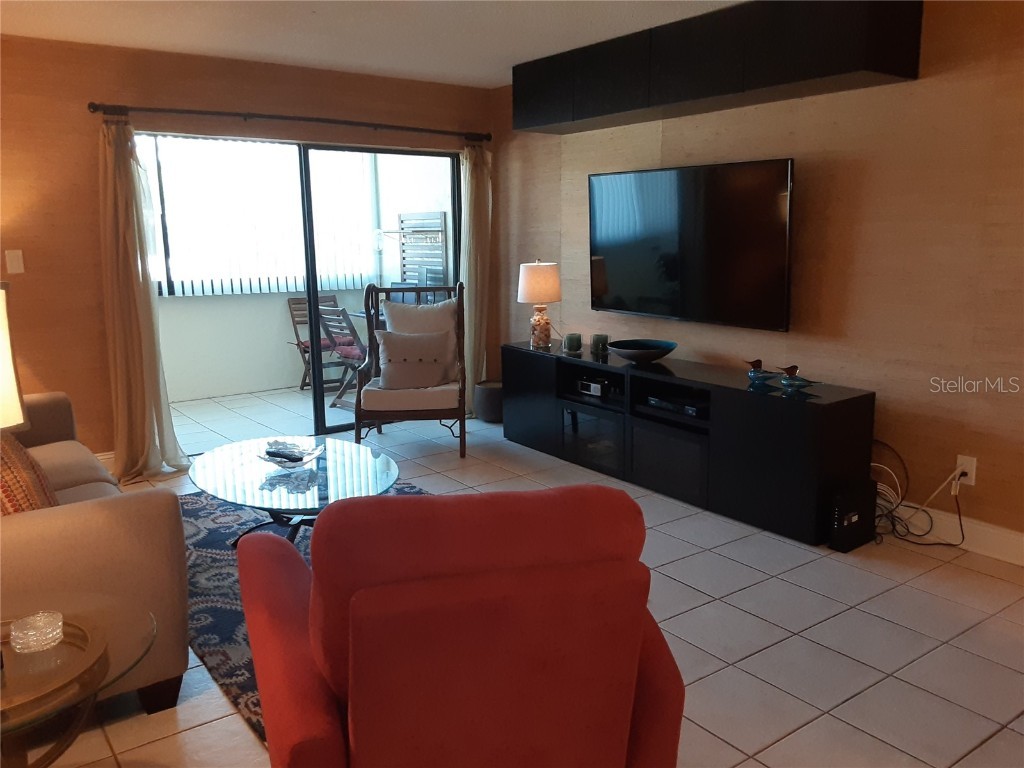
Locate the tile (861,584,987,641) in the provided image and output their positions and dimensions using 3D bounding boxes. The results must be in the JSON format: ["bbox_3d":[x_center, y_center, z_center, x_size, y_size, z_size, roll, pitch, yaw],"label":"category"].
[{"bbox_3d":[1.476,0.822,2.879,0.332,0.012,0.332,-7,12,-35],"label":"tile"}]

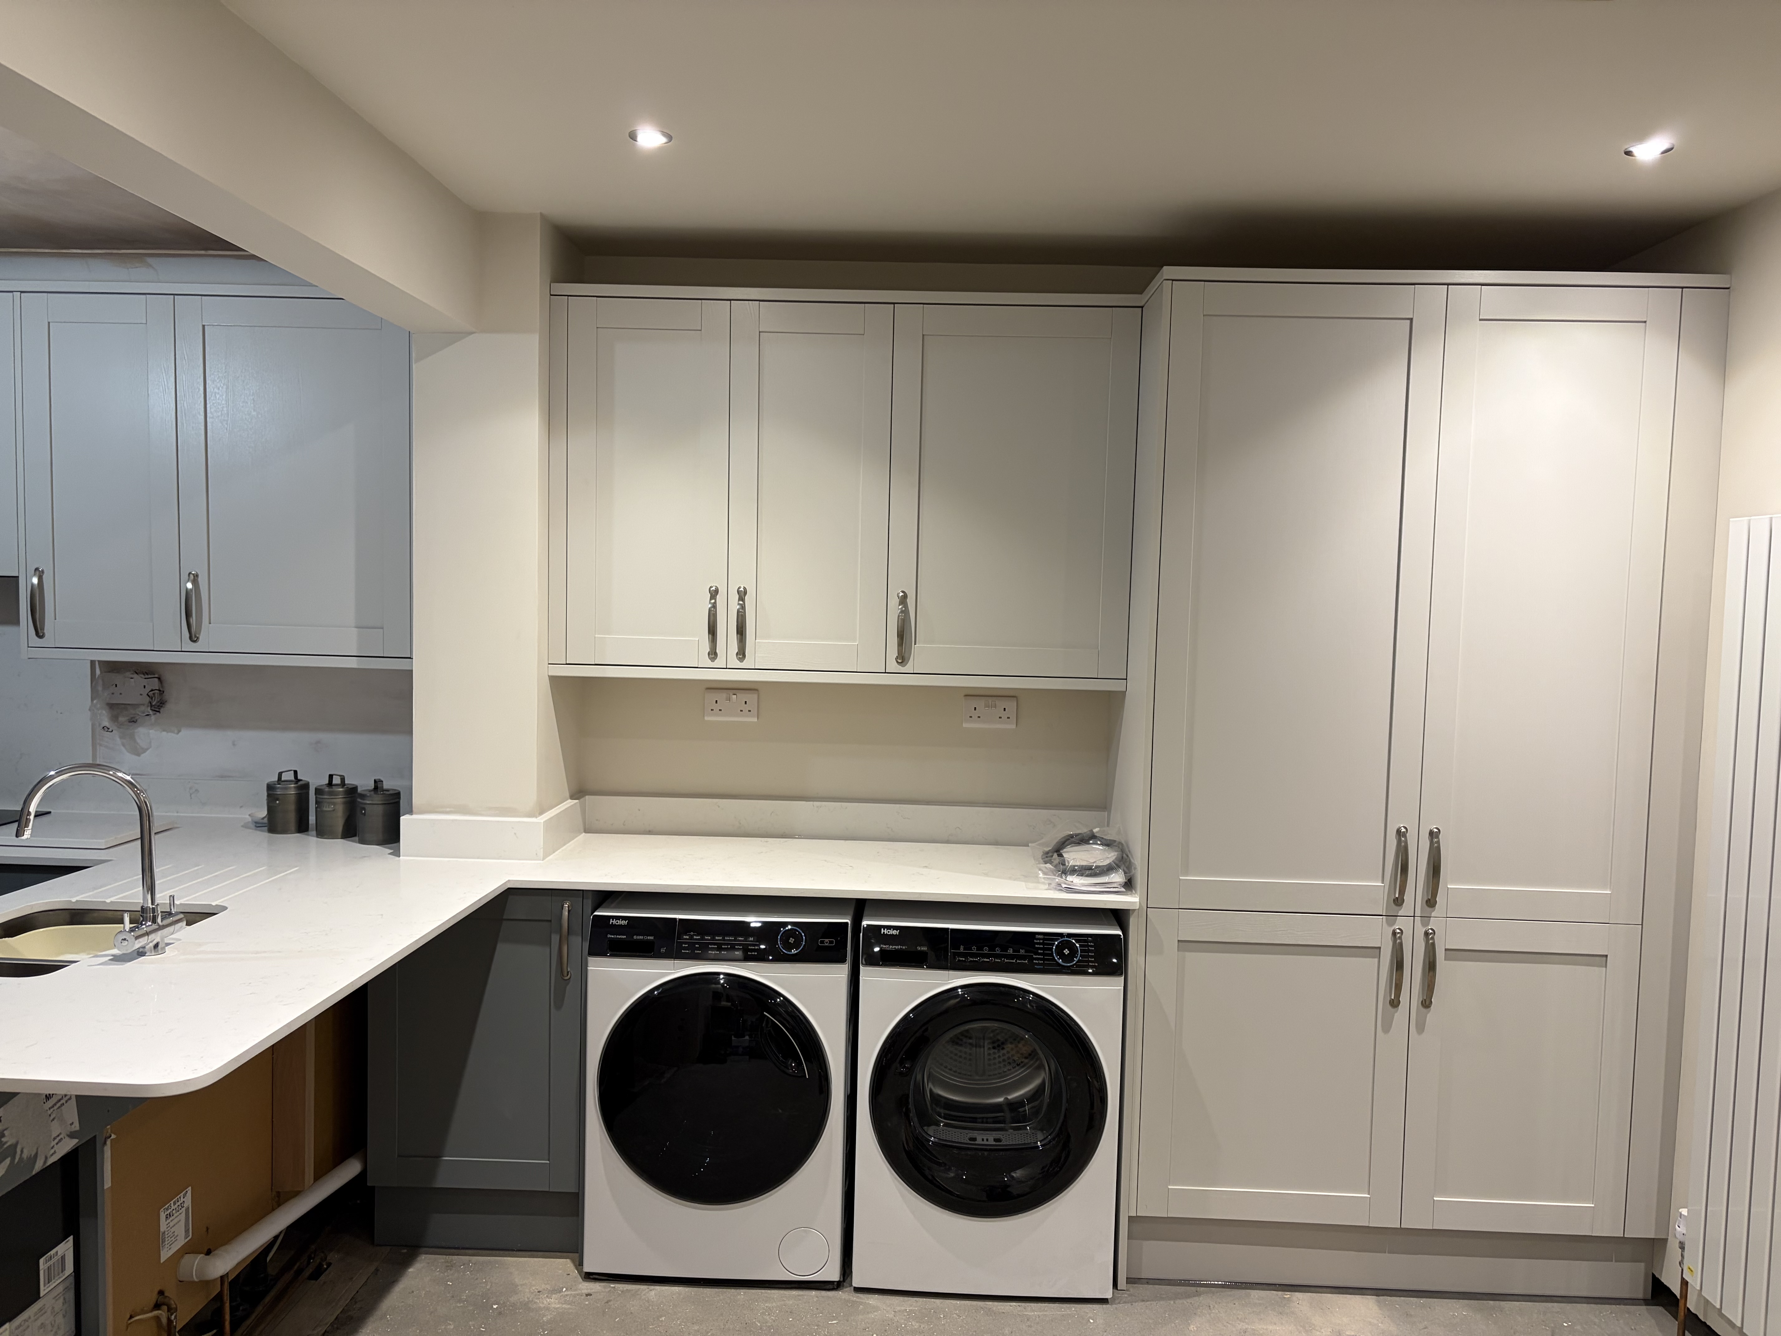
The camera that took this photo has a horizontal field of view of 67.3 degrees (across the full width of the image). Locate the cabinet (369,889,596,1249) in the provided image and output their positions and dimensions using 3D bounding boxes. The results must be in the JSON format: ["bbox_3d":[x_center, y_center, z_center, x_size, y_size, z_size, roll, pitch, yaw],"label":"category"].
[{"bbox_3d":[-0.955,0.932,3.393,0.515,0.882,0.540,1,4,2],"label":"cabinet"}]

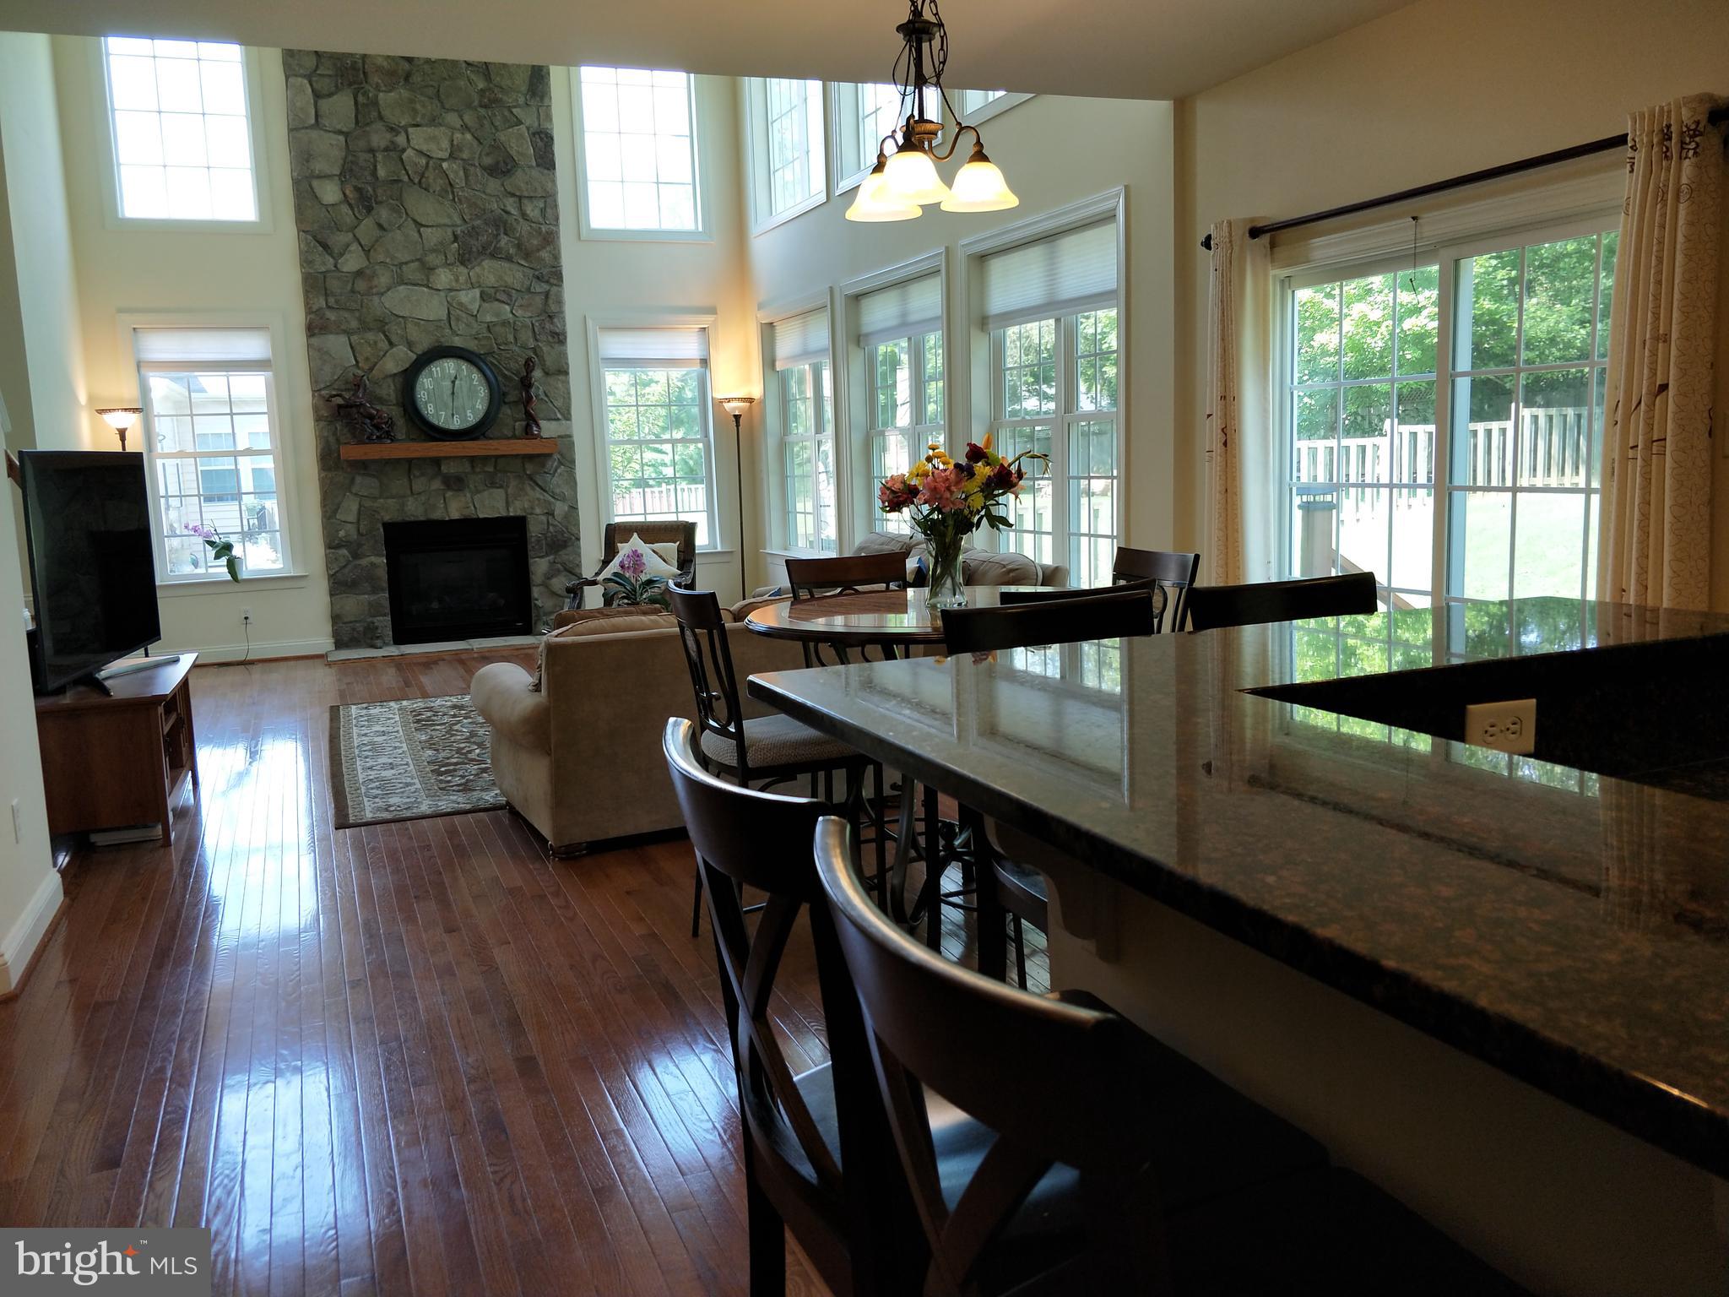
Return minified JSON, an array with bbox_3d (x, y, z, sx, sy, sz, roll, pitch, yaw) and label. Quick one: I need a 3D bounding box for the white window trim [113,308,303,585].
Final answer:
[{"bbox_3d":[-4.844,-1.470,9.335,1.086,2.006,0.120,-6,10,-24],"label":"white window trim"}]

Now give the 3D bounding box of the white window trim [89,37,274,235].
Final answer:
[{"bbox_3d":[-4.867,-3.773,8.870,1.087,1.582,0.100,-6,9,-24],"label":"white window trim"}]

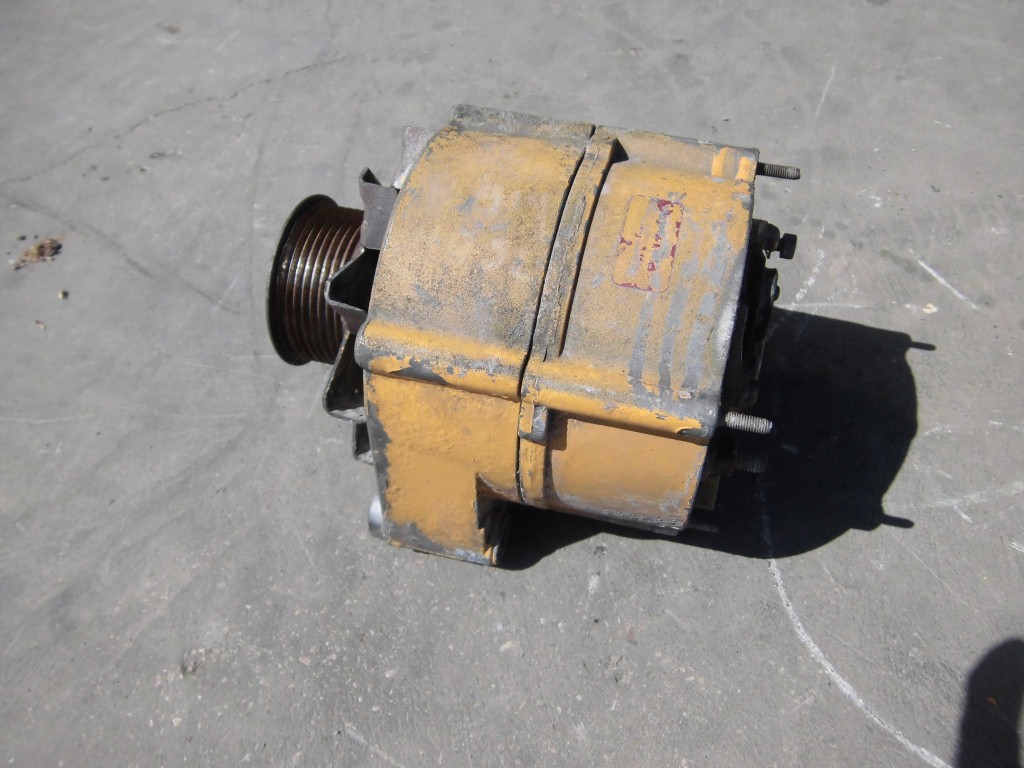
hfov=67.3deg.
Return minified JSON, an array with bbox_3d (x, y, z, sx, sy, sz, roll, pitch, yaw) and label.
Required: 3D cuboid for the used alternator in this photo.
[{"bbox_3d":[0.004,-0.024,0.312,0.190,0.148,0.156,11,50,12],"label":"used alternator"}]

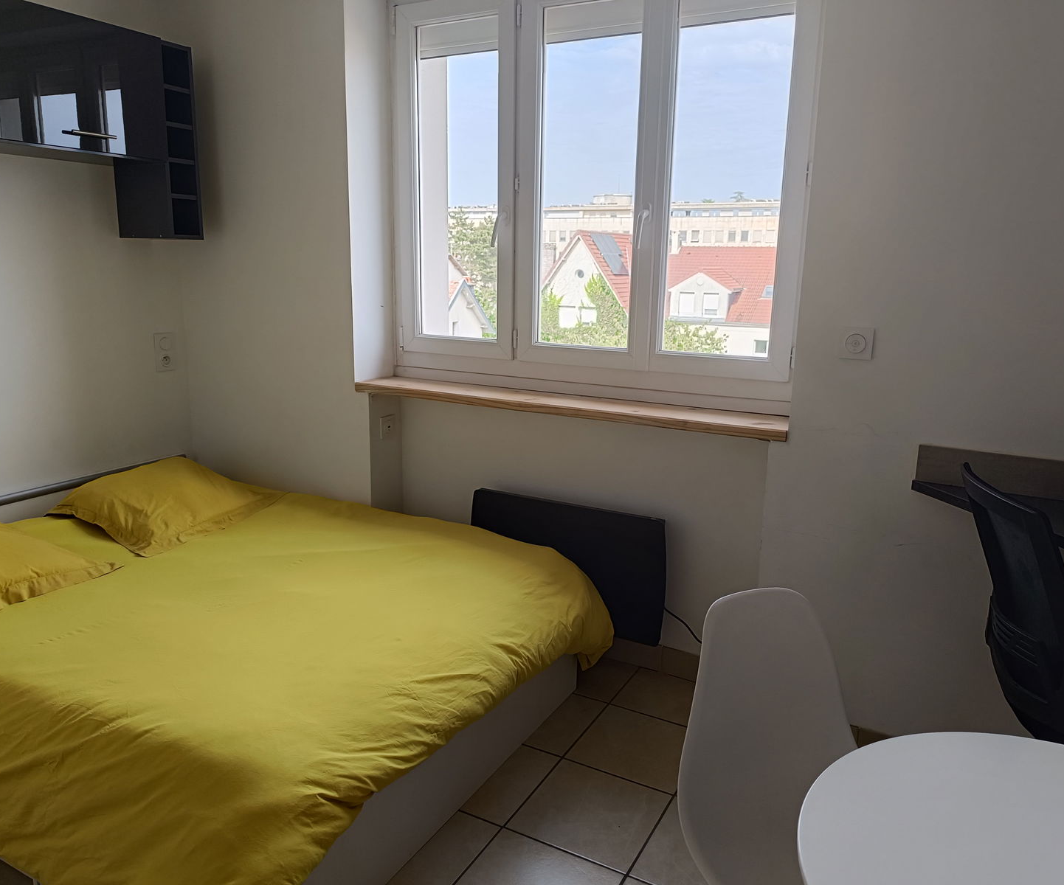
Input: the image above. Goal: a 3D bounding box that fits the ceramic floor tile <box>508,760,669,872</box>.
[{"bbox_3d":[0.154,0.957,2.115,0.328,0.010,0.328,8,14,28],"label":"ceramic floor tile"}]

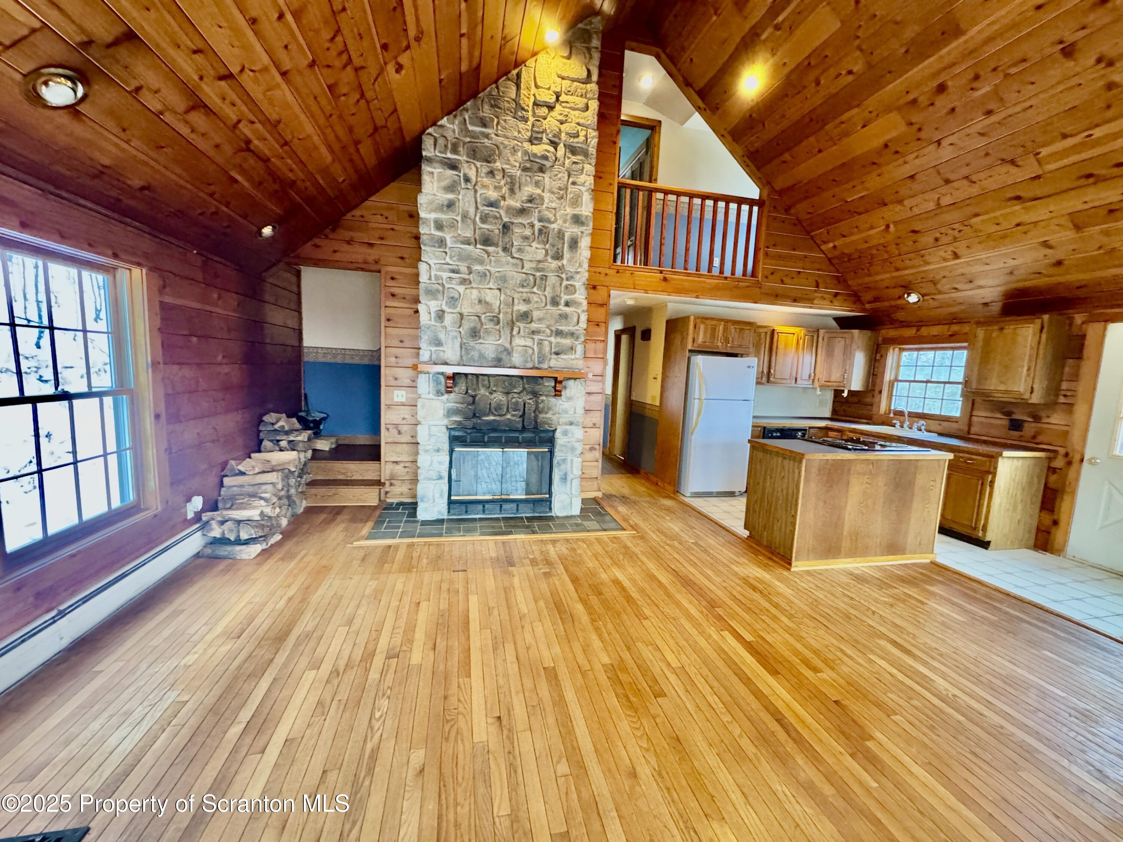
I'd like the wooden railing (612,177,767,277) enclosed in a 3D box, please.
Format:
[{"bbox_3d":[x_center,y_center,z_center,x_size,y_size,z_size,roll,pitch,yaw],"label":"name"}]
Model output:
[{"bbox_3d":[1.460,-2.130,5.131,1.819,0.909,0.124,1,7,-12],"label":"wooden railing"}]

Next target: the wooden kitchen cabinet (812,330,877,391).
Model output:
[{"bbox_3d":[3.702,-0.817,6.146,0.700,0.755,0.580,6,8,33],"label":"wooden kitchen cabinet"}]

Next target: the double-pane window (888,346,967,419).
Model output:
[{"bbox_3d":[4.216,-0.462,5.261,0.102,0.815,0.888,1,7,-12],"label":"double-pane window"}]

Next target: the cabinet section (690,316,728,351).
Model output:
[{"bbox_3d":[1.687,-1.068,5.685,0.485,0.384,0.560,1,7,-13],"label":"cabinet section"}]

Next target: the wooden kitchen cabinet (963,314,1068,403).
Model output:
[{"bbox_3d":[4.203,-0.567,4.228,0.323,0.754,0.567,1,7,-12],"label":"wooden kitchen cabinet"}]

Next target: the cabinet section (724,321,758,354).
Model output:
[{"bbox_3d":[2.126,-1.060,5.786,0.432,0.376,0.560,1,7,-13],"label":"cabinet section"}]

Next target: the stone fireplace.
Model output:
[{"bbox_3d":[-0.542,-1.377,4.427,1.608,4.605,0.742,1,7,-12],"label":"stone fireplace"}]

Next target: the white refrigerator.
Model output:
[{"bbox_3d":[1.854,0.043,5.792,0.808,1.685,0.720,1,7,-12],"label":"white refrigerator"}]

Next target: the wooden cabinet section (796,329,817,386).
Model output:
[{"bbox_3d":[3.297,-0.869,6.321,0.306,0.765,0.309,1,7,-13],"label":"wooden cabinet section"}]

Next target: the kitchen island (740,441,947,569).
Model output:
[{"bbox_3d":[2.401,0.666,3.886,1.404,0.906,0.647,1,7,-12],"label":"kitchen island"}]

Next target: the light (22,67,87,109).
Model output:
[{"bbox_3d":[-2.026,-1.340,1.812,0.205,0.060,0.205,-37,12,-5],"label":"light"}]

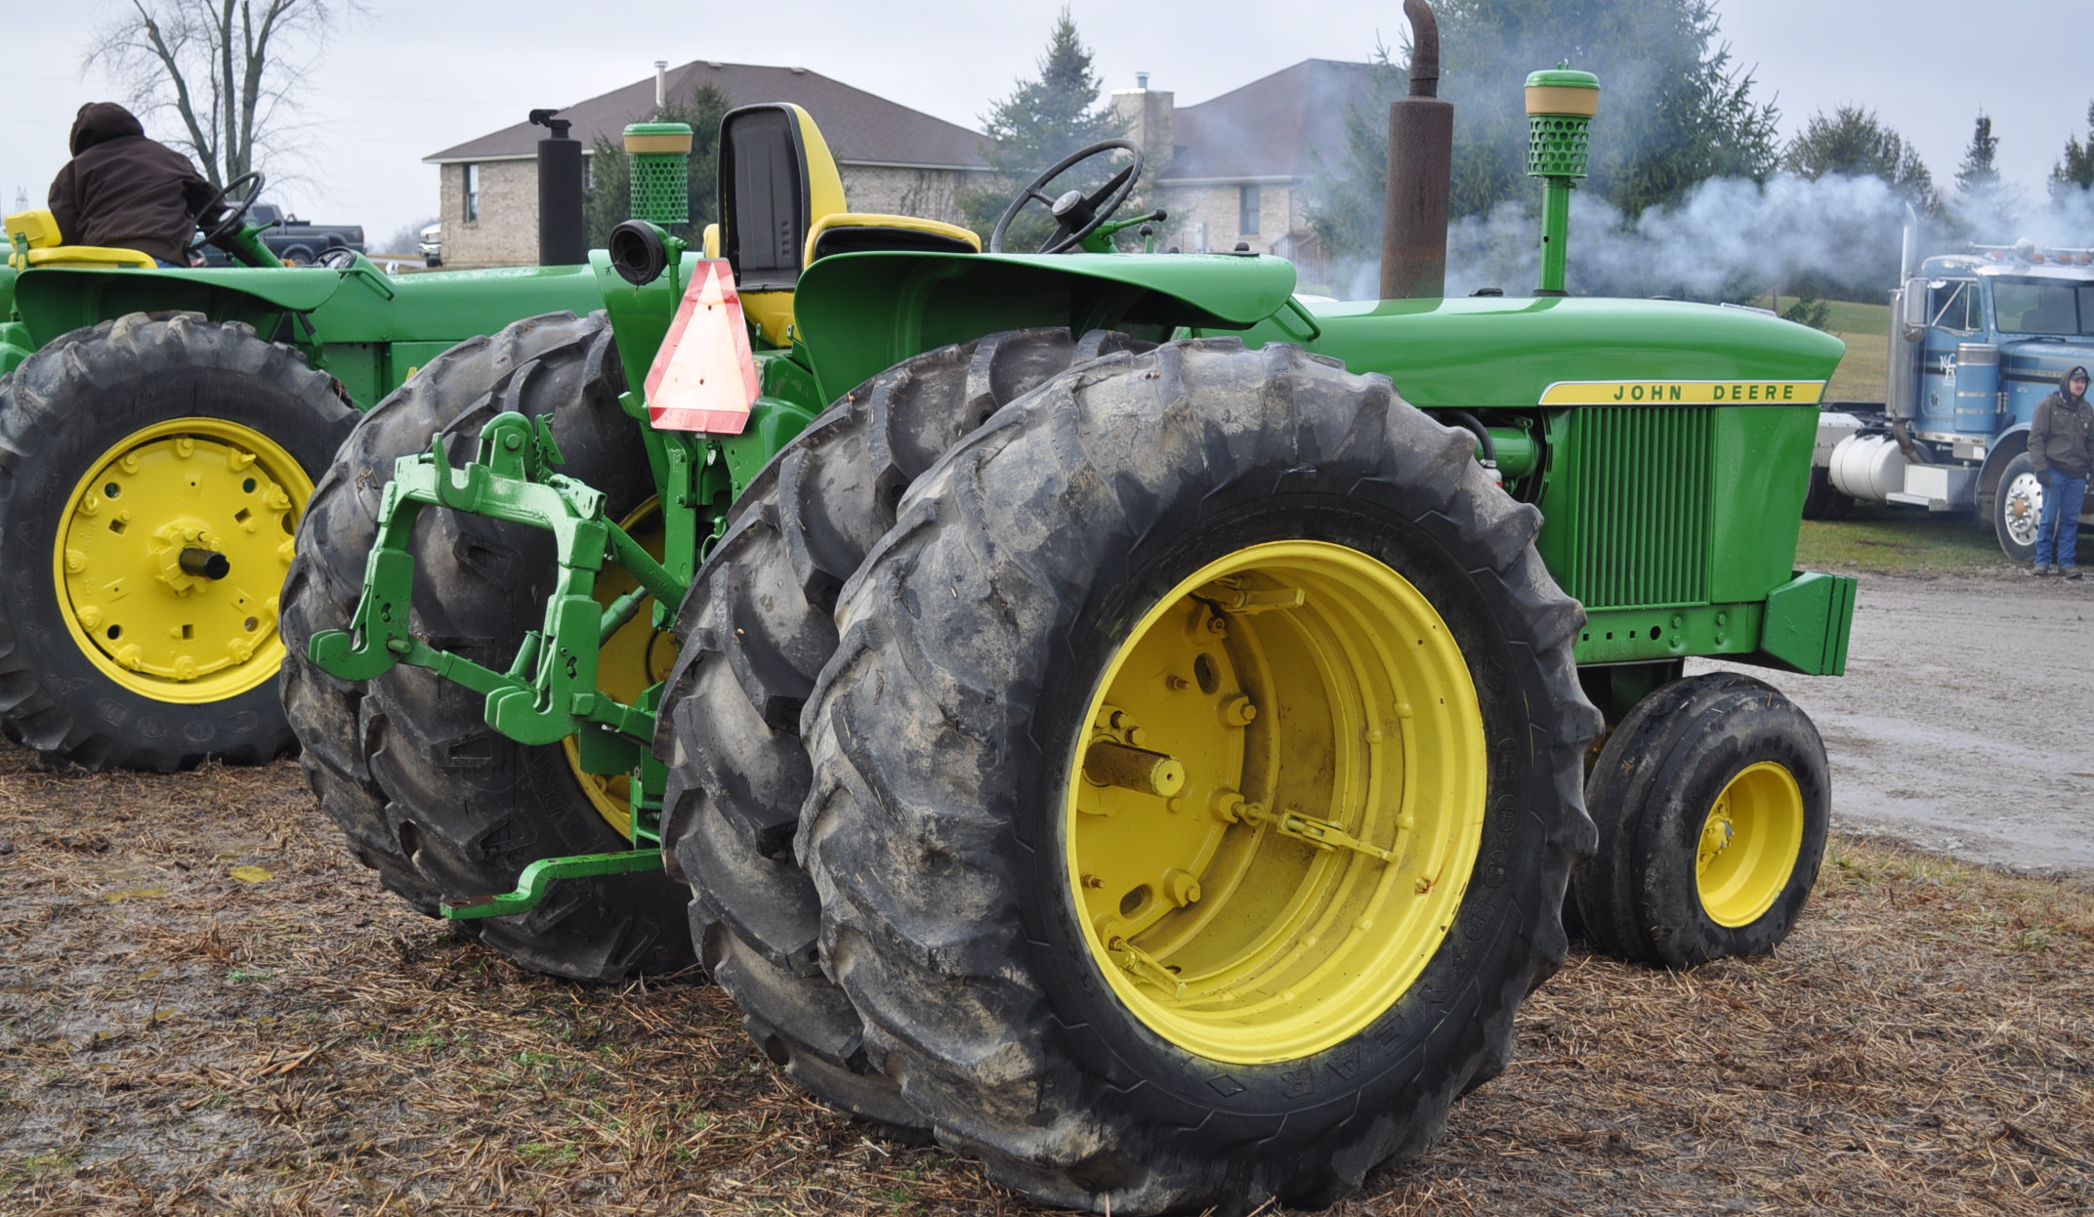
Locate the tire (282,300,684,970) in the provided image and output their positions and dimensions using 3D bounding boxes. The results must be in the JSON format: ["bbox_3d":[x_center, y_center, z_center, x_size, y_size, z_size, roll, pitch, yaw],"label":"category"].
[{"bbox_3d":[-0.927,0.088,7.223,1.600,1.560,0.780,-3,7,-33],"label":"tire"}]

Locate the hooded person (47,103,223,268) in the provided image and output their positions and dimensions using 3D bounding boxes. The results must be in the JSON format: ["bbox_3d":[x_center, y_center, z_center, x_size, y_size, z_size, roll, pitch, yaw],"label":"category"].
[{"bbox_3d":[-3.095,-1.105,10.387,0.780,1.240,0.580,-3,7,-35],"label":"hooded person"}]

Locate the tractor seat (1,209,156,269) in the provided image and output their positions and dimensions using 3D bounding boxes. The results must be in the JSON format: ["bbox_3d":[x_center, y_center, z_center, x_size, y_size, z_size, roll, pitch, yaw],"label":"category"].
[{"bbox_3d":[-3.315,-1.132,10.227,0.530,0.460,0.550,-3,7,-35],"label":"tractor seat"}]

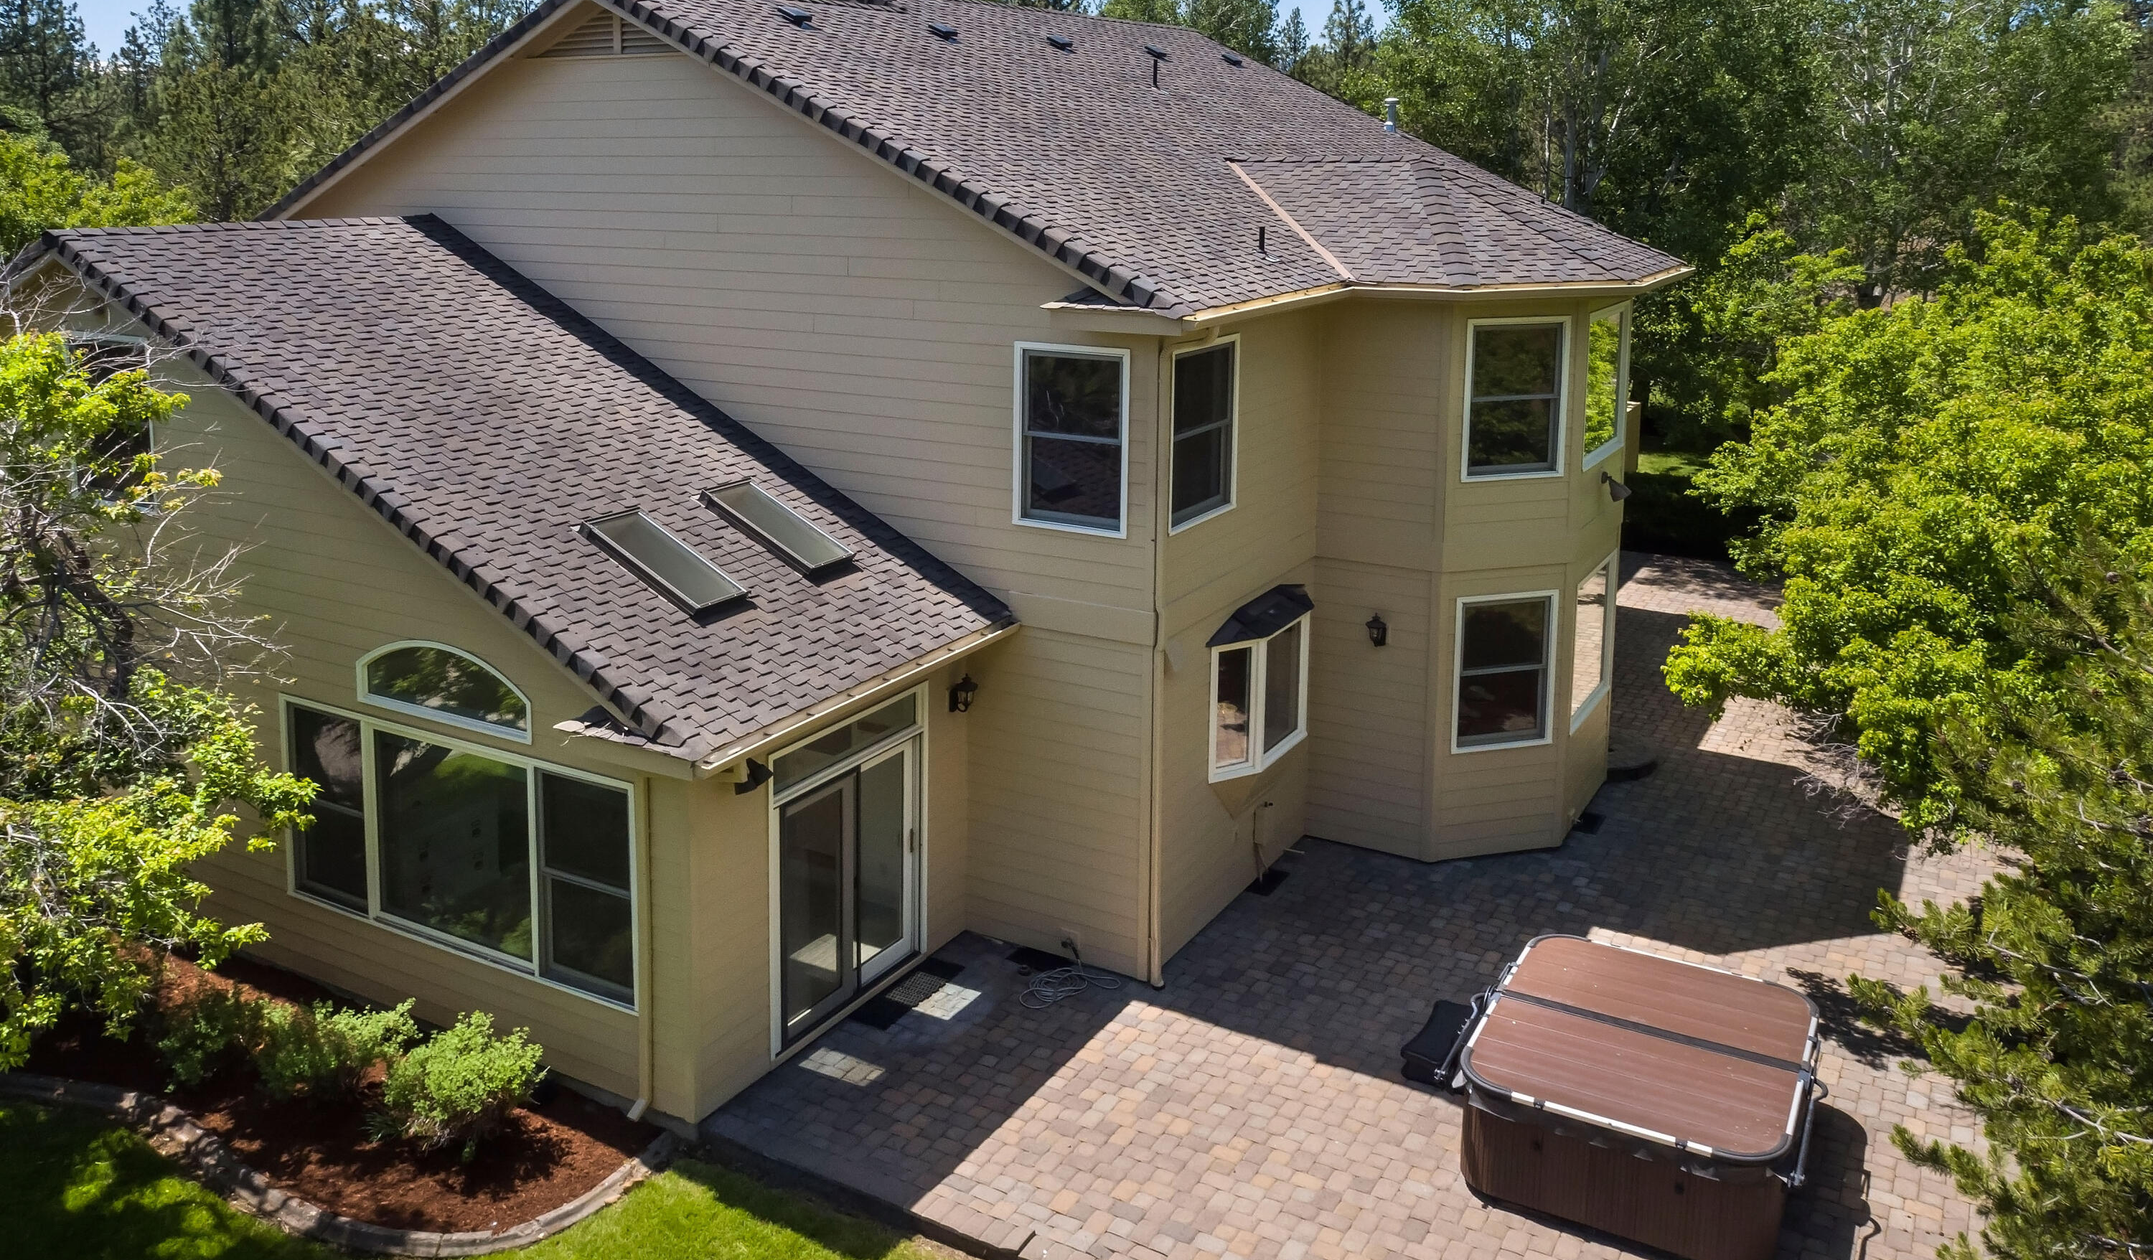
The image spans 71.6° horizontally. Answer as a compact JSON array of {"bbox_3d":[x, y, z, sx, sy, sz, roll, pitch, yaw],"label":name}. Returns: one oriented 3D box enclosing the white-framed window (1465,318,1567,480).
[{"bbox_3d":[4.367,-2.276,14.782,1.140,1.590,0.100,-4,16,-14],"label":"white-framed window"}]

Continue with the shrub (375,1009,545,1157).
[{"bbox_3d":[-4.817,3.420,11.578,1.040,0.830,1.000,0,15,0],"label":"shrub"}]

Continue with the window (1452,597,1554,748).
[{"bbox_3d":[4.472,0.443,15.539,1.150,1.660,0.110,-4,16,-14],"label":"window"}]

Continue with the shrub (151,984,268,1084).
[{"bbox_3d":[-7.224,3.313,12.434,0.760,0.620,0.740,8,17,29],"label":"shrub"}]

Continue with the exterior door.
[{"bbox_3d":[-1.897,2.207,12.706,0.130,2.120,2.000,8,17,29],"label":"exterior door"}]

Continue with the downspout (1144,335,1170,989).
[{"bbox_3d":[0.684,0.354,12.651,0.100,5.750,0.090,8,17,29],"label":"downspout"}]

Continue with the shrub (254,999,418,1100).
[{"bbox_3d":[-6.093,3.349,12.272,1.050,0.620,0.850,8,17,29],"label":"shrub"}]

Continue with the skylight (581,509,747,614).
[{"bbox_3d":[-3.245,-0.536,11.743,1.300,0.150,0.640,34,28,19],"label":"skylight"}]

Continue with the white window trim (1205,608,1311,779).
[{"bbox_3d":[1.925,0.590,14.689,0.360,1.350,2.000,8,17,29],"label":"white window trim"}]

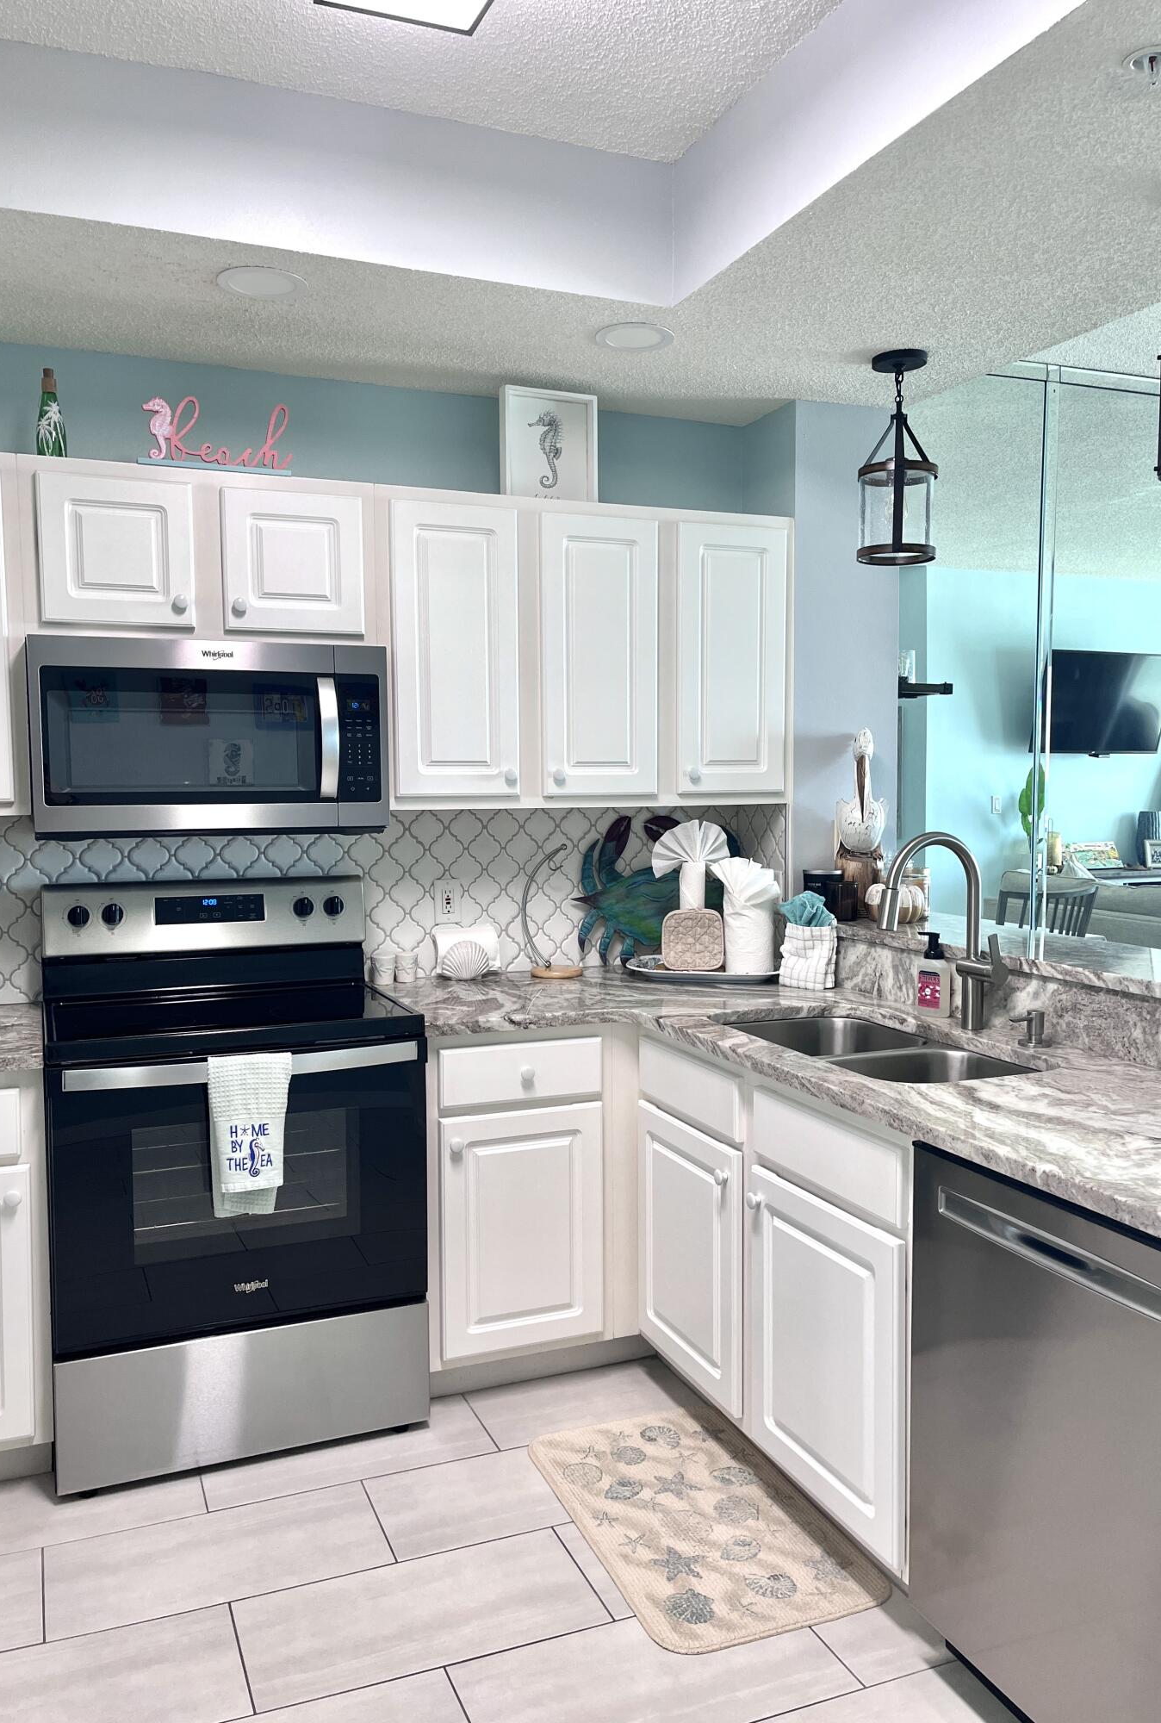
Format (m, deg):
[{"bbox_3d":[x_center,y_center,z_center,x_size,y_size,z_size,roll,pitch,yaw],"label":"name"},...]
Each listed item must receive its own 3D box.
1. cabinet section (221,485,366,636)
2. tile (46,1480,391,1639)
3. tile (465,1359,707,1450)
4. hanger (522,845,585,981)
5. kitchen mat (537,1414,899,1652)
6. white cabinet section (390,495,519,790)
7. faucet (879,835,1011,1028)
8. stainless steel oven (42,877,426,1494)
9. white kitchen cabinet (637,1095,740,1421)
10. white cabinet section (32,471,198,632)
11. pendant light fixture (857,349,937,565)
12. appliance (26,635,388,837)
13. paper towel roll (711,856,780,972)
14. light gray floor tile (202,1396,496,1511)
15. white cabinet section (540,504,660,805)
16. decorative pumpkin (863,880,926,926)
[{"bbox_3d":[-0.706,-0.689,3.083,0.315,0.313,0.290,-2,4,-22],"label":"cabinet section"},{"bbox_3d":[-0.674,1.299,2.417,0.605,0.010,0.306,-1,3,-22],"label":"tile"},{"bbox_3d":[0.036,1.264,3.038,0.570,0.010,0.306,-1,3,-22],"label":"tile"},{"bbox_3d":[-0.078,0.132,3.572,0.178,0.365,0.140,-1,3,-7],"label":"hanger"},{"bbox_3d":[0.220,1.277,2.536,0.460,0.012,0.765,-1,3,-22],"label":"kitchen mat"},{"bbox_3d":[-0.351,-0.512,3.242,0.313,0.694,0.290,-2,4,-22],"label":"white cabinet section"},{"bbox_3d":[0.741,0.149,2.647,0.262,0.415,0.150,-1,3,-22],"label":"faucet"},{"bbox_3d":[-0.804,0.668,2.962,0.759,1.196,0.700,-2,4,-22],"label":"stainless steel oven"},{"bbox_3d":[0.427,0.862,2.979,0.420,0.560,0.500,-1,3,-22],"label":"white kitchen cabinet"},{"bbox_3d":[-1.057,-0.679,2.938,0.315,0.315,0.290,-2,4,-22],"label":"white cabinet section"},{"bbox_3d":[0.757,-0.959,3.072,0.188,0.480,0.188,0,4,0],"label":"pendant light fixture"},{"bbox_3d":[-0.866,-0.280,3.023,0.759,0.426,0.410,-2,4,-22],"label":"appliance"},{"bbox_3d":[0.456,0.149,3.535,0.170,0.302,0.148,0,4,0],"label":"paper towel roll"},{"bbox_3d":[-0.512,1.281,2.825,0.606,0.010,0.302,-2,4,-22],"label":"light gray floor tile"},{"bbox_3d":[-0.002,-0.522,3.386,0.316,0.695,0.290,-2,4,-22],"label":"white cabinet section"},{"bbox_3d":[0.795,0.105,3.266,0.160,0.112,0.160,0,4,0],"label":"decorative pumpkin"}]

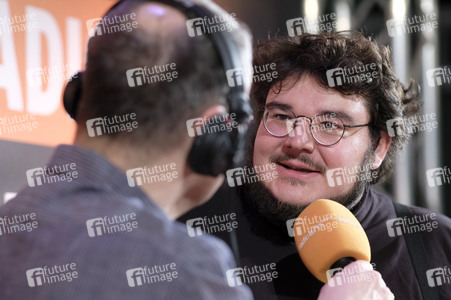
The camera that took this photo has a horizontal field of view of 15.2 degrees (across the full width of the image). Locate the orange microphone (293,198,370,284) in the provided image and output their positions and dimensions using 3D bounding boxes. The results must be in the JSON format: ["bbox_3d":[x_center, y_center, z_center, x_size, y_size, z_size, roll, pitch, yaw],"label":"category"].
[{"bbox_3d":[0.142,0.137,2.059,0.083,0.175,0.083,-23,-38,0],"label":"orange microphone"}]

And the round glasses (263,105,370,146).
[{"bbox_3d":[0.131,-0.033,2.262,0.140,0.046,0.140,11,8,24],"label":"round glasses"}]

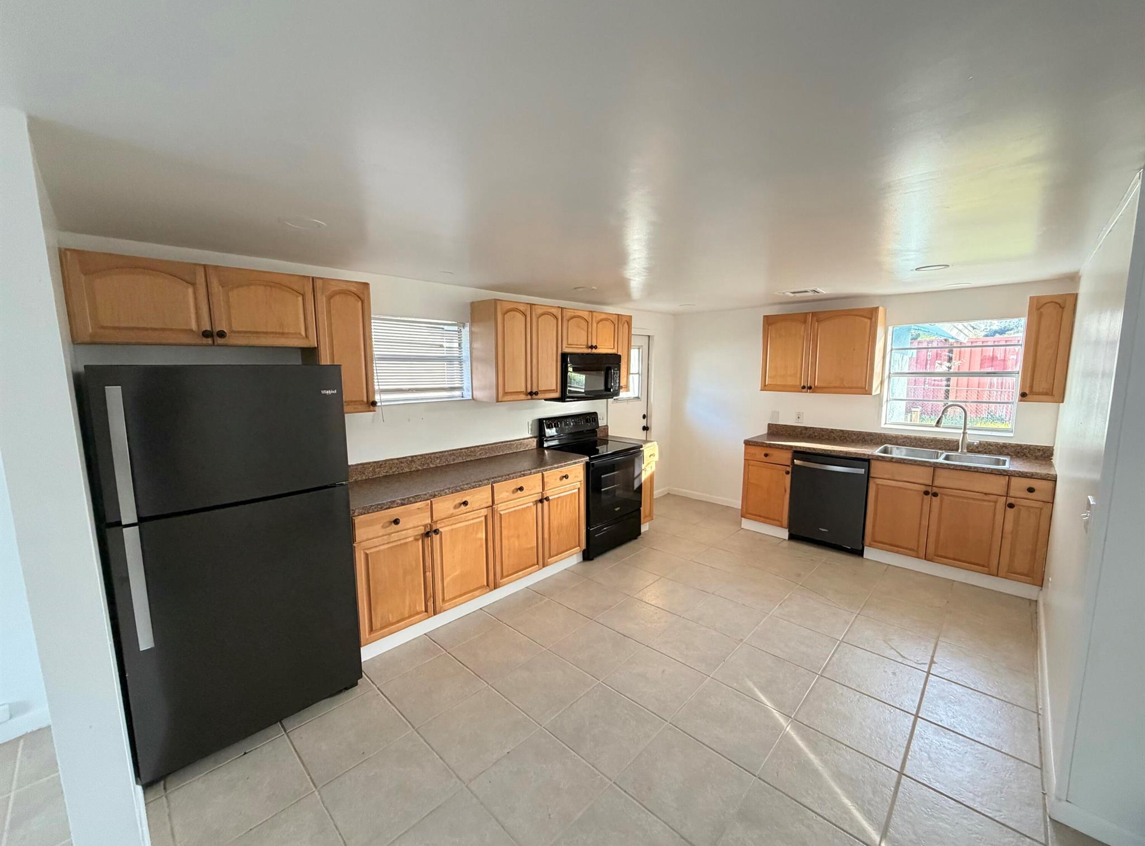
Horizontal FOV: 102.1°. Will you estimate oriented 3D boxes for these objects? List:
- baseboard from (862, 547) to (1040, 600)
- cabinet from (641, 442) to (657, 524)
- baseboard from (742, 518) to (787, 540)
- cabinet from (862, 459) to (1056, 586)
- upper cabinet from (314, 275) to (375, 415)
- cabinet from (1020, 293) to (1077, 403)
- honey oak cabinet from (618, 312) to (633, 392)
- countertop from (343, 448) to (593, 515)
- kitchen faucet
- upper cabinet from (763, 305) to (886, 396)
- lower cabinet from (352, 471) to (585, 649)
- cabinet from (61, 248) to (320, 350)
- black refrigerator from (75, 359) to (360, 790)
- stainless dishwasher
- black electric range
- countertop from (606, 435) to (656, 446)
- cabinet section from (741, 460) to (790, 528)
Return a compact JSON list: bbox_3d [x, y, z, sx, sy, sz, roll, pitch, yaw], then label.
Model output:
[{"bbox_3d":[2.894,1.144,3.608,1.068,0.115,0.020,7,10,43],"label":"baseboard"},{"bbox_3d":[0.528,0.599,4.705,0.640,0.840,0.220,6,10,43],"label":"cabinet"},{"bbox_3d":[1.898,1.029,4.554,0.449,0.115,0.020,7,10,43],"label":"baseboard"},{"bbox_3d":[3.050,0.681,3.714,1.067,0.752,0.594,7,10,43],"label":"cabinet"},{"bbox_3d":[-1.416,-0.444,2.781,0.330,0.758,0.307,6,10,43],"label":"upper cabinet"},{"bbox_3d":[3.501,-0.538,3.423,0.230,0.756,0.325,6,10,43],"label":"cabinet"},{"bbox_3d":[0.399,-0.676,4.599,0.319,0.746,0.211,7,10,43],"label":"honey oak cabinet"},{"bbox_3d":[-0.738,0.358,3.305,0.624,0.037,1.869,7,10,43],"label":"countertop"},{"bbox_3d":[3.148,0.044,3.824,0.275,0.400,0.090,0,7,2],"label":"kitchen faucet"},{"bbox_3d":[2.356,-0.664,4.415,0.977,0.748,0.291,7,10,43],"label":"upper cabinet"},{"bbox_3d":[-0.747,0.751,3.362,0.600,0.752,1.849,7,10,43],"label":"lower cabinet"},{"bbox_3d":[-1.841,-0.571,2.315,0.330,0.377,0.932,6,10,43],"label":"cabinet"},{"bbox_3d":[-1.655,0.551,2.250,0.790,1.655,0.839,6,10,43],"label":"black refrigerator"},{"bbox_3d":[2.428,0.680,4.277,0.603,0.865,0.630,6,10,43],"label":"stainless dishwasher"},{"bbox_3d":[0.196,0.530,4.323,0.670,1.172,0.763,6,10,43],"label":"black electric range"},{"bbox_3d":[0.514,0.184,4.602,0.624,0.037,0.226,7,10,43],"label":"countertop"},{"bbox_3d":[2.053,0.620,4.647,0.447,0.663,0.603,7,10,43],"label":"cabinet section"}]

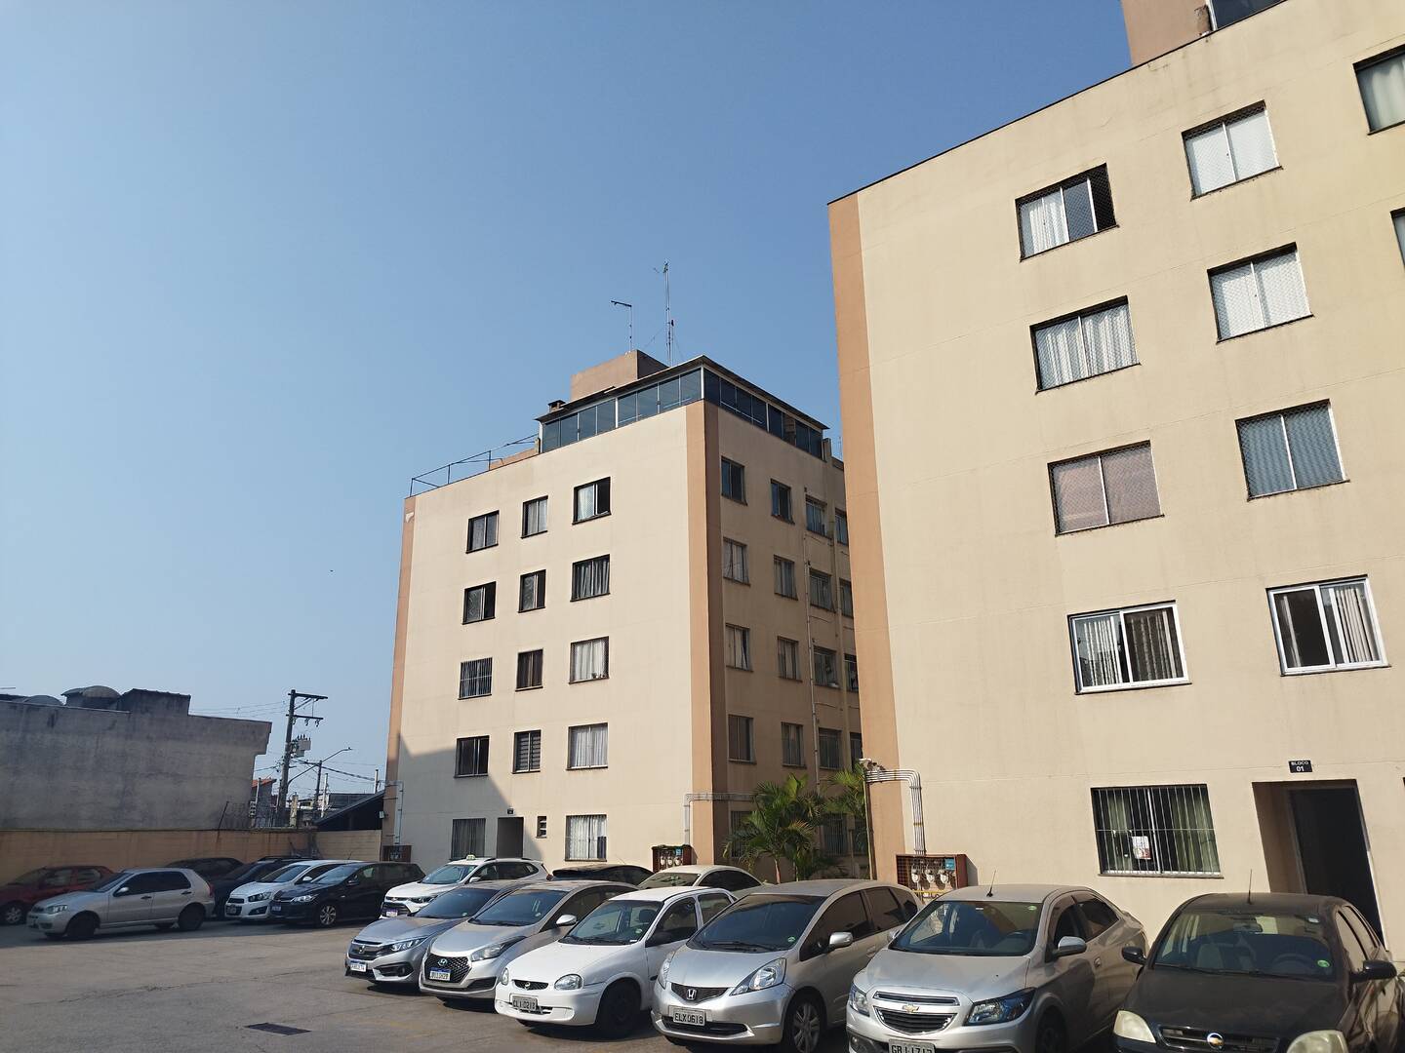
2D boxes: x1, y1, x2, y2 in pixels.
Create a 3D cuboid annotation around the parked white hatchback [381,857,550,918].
[{"bbox_3d":[-5.663,8.892,24.641,1.790,1.630,4.270,-14,-21,36],"label":"parked white hatchback"}]

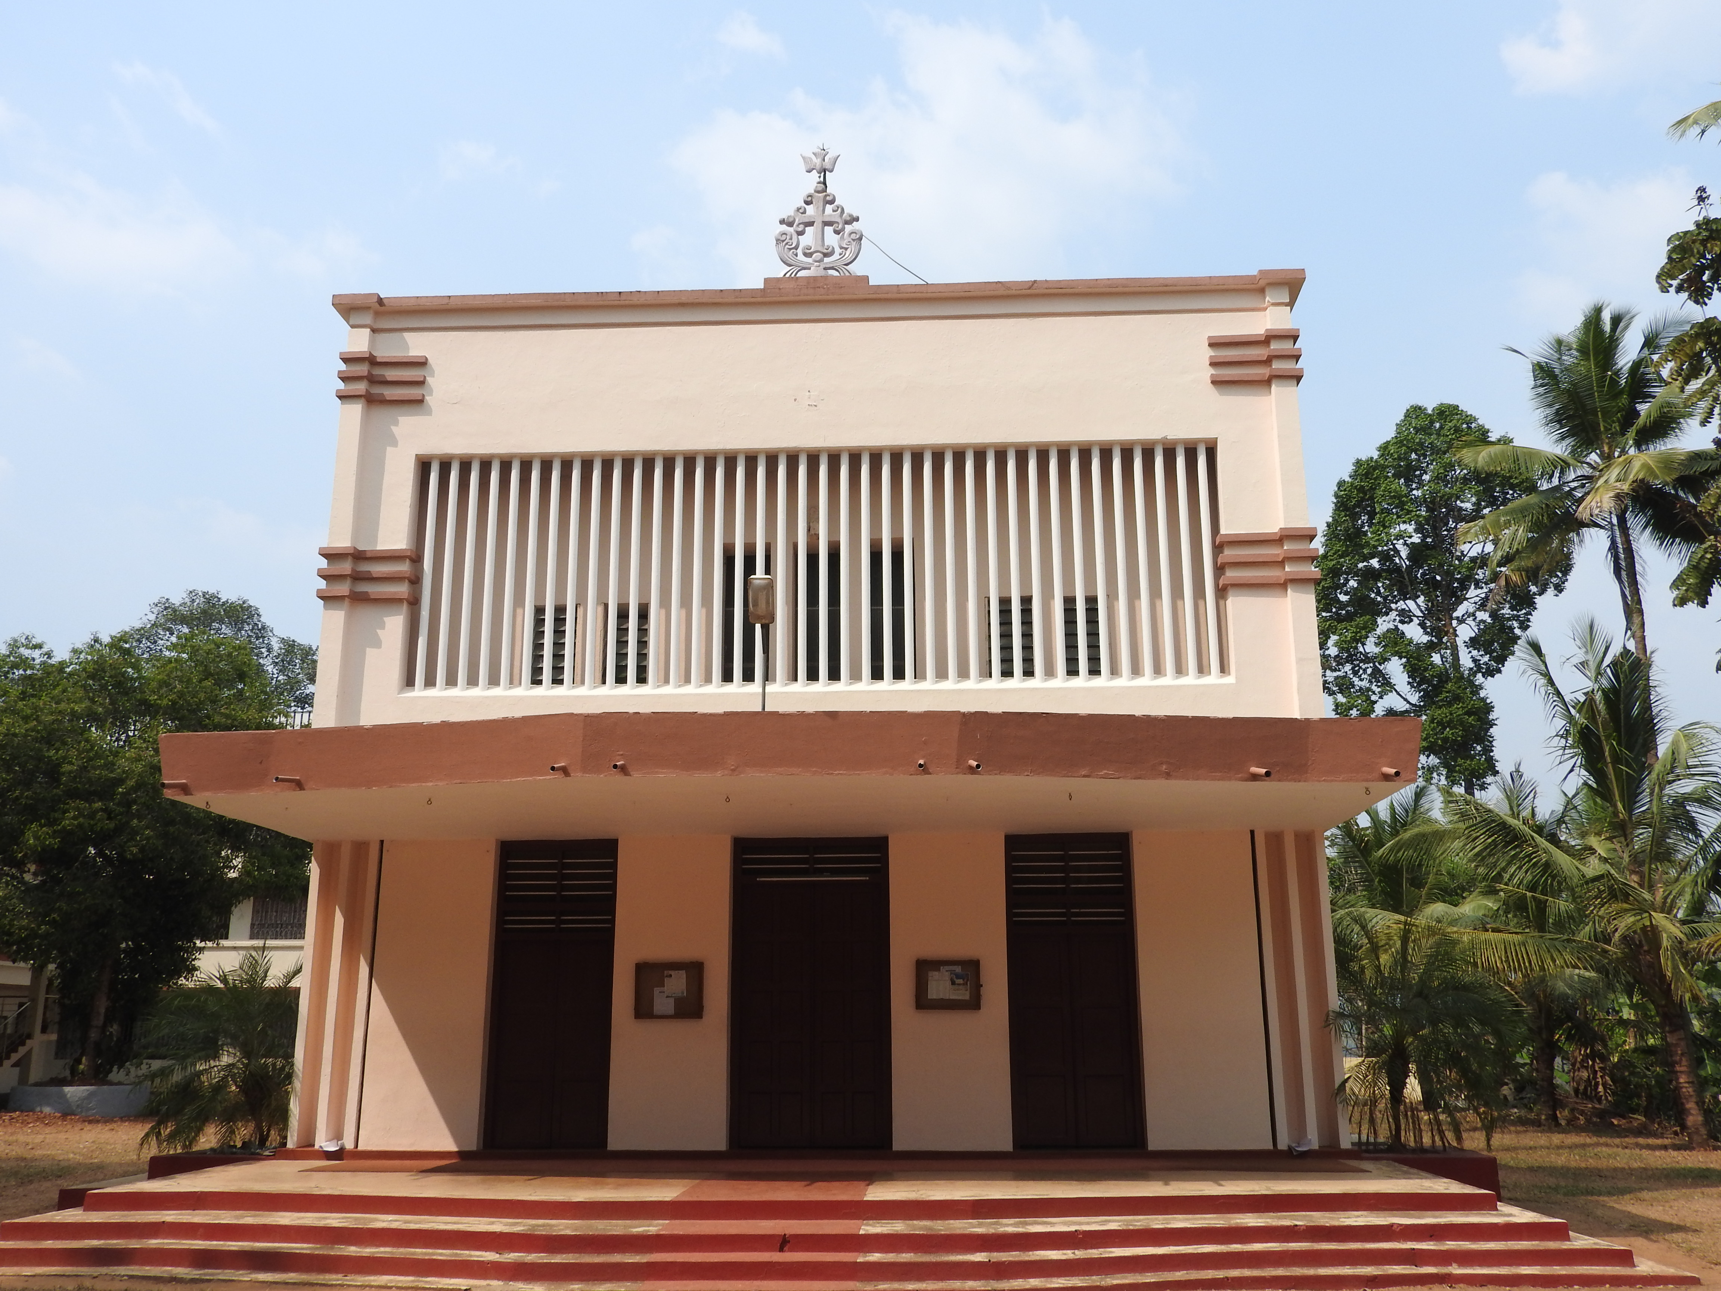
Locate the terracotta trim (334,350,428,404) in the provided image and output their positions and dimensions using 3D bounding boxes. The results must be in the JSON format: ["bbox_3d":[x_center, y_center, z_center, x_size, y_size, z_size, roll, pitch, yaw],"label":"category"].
[{"bbox_3d":[-5.262,-2.965,16.491,0.950,0.490,0.250,-1,-15,2],"label":"terracotta trim"}]

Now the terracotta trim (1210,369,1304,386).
[{"bbox_3d":[4.250,-2.878,16.042,0.950,0.080,0.260,-1,-15,2],"label":"terracotta trim"}]

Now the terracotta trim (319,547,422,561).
[{"bbox_3d":[-5.272,-0.979,16.004,0.950,0.075,0.320,-1,-15,2],"label":"terracotta trim"}]

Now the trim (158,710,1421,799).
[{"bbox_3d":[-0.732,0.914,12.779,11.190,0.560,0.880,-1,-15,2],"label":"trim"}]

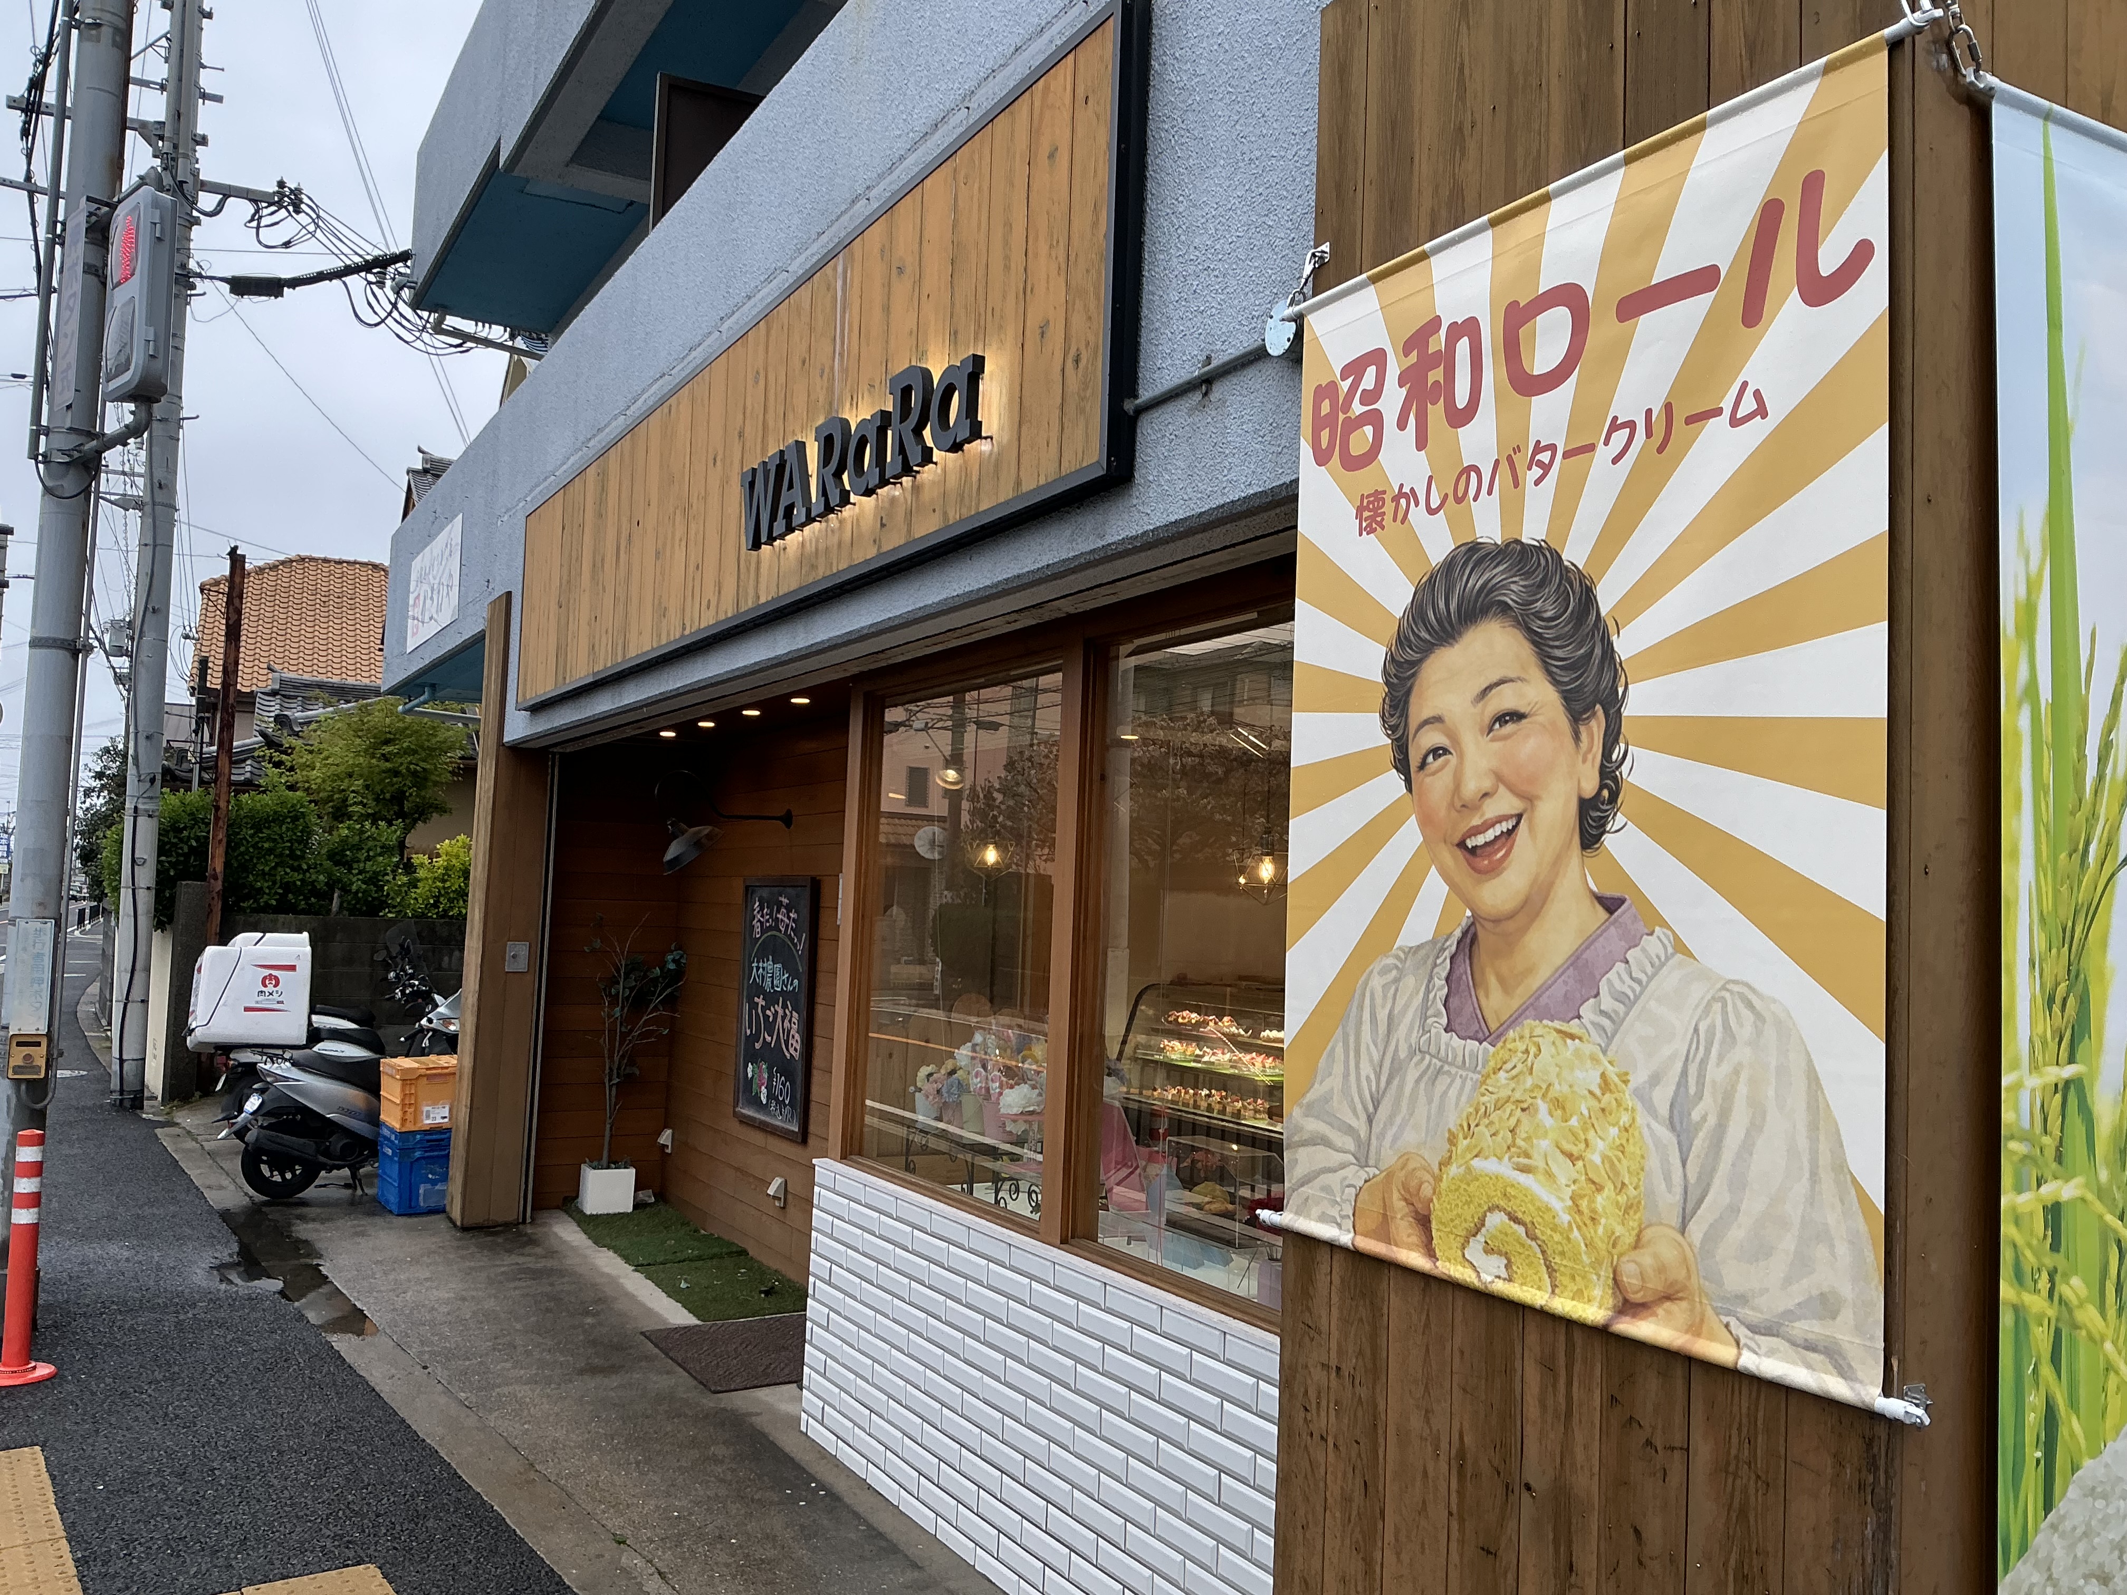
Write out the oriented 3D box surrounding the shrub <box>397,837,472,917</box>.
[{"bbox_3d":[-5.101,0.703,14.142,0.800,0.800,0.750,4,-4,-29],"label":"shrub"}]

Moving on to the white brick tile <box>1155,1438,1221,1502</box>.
[{"bbox_3d":[0.257,1.373,3.506,0.020,0.067,0.228,4,-4,-29],"label":"white brick tile"}]

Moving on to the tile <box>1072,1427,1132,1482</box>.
[{"bbox_3d":[0.085,1.478,3.848,0.015,0.063,0.228,4,-4,-29],"label":"tile"}]

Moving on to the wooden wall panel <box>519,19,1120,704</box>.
[{"bbox_3d":[-1.214,-1.006,5.837,0.060,0.912,5.441,4,-4,-29],"label":"wooden wall panel"}]

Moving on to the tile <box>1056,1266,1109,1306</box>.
[{"bbox_3d":[0.037,1.109,3.906,0.014,0.057,0.226,4,-4,-29],"label":"tile"}]

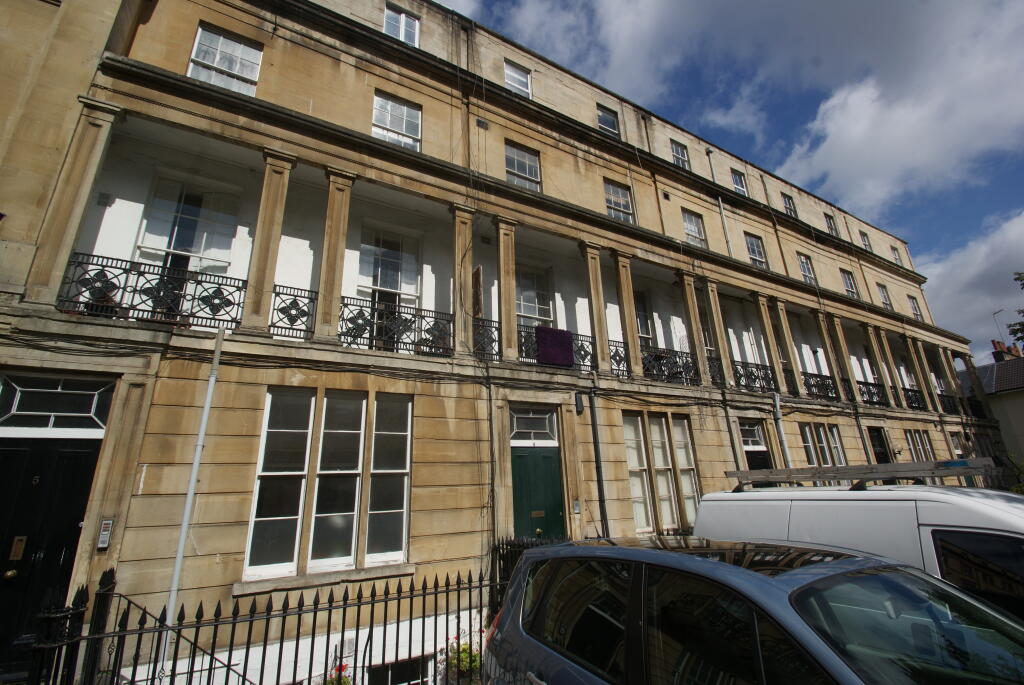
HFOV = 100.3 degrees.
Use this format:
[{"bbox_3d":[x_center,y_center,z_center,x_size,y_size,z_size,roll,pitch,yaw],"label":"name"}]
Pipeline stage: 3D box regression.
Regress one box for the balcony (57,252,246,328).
[{"bbox_3d":[-4.698,-0.646,5.720,1.930,0.777,0.080,8,-20,-27],"label":"balcony"}]

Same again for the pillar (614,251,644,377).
[{"bbox_3d":[2.707,-0.661,9.904,0.449,3.016,0.270,8,-20,-27],"label":"pillar"}]

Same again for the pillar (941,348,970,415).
[{"bbox_3d":[17.979,1.581,17.547,0.370,2.872,0.240,7,-19,-28],"label":"pillar"}]

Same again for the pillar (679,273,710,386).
[{"bbox_3d":[4.687,-0.381,10.938,0.449,3.016,0.270,8,-20,-27],"label":"pillar"}]

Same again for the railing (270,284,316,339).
[{"bbox_3d":[-3.148,-0.444,6.193,0.579,0.727,0.060,7,-19,-28],"label":"railing"}]

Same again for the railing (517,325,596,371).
[{"bbox_3d":[0.898,0.128,8.310,1.840,0.730,0.060,7,-19,-28],"label":"railing"}]

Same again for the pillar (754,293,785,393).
[{"bbox_3d":[7.492,0.016,12.401,0.449,3.016,0.270,8,-20,-27],"label":"pillar"}]

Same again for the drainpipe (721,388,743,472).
[{"bbox_3d":[5.382,3.025,10.155,0.120,3.900,0.130,8,-20,-28],"label":"drainpipe"}]

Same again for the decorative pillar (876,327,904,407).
[{"bbox_3d":[13.399,0.883,15.167,0.370,2.983,0.240,7,-19,-28],"label":"decorative pillar"}]

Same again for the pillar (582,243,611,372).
[{"bbox_3d":[1.820,-0.757,9.110,0.370,2.953,0.240,7,-19,-28],"label":"pillar"}]

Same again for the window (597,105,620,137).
[{"bbox_3d":[3.006,-6.674,13.181,0.824,1.340,0.130,8,-20,-27],"label":"window"}]

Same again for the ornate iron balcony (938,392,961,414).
[{"bbox_3d":[17.078,2.429,16.771,1.788,0.784,0.060,7,-19,-28],"label":"ornate iron balcony"}]

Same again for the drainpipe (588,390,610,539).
[{"bbox_3d":[1.691,2.635,8.028,0.120,3.705,0.120,8,-20,-27],"label":"drainpipe"}]

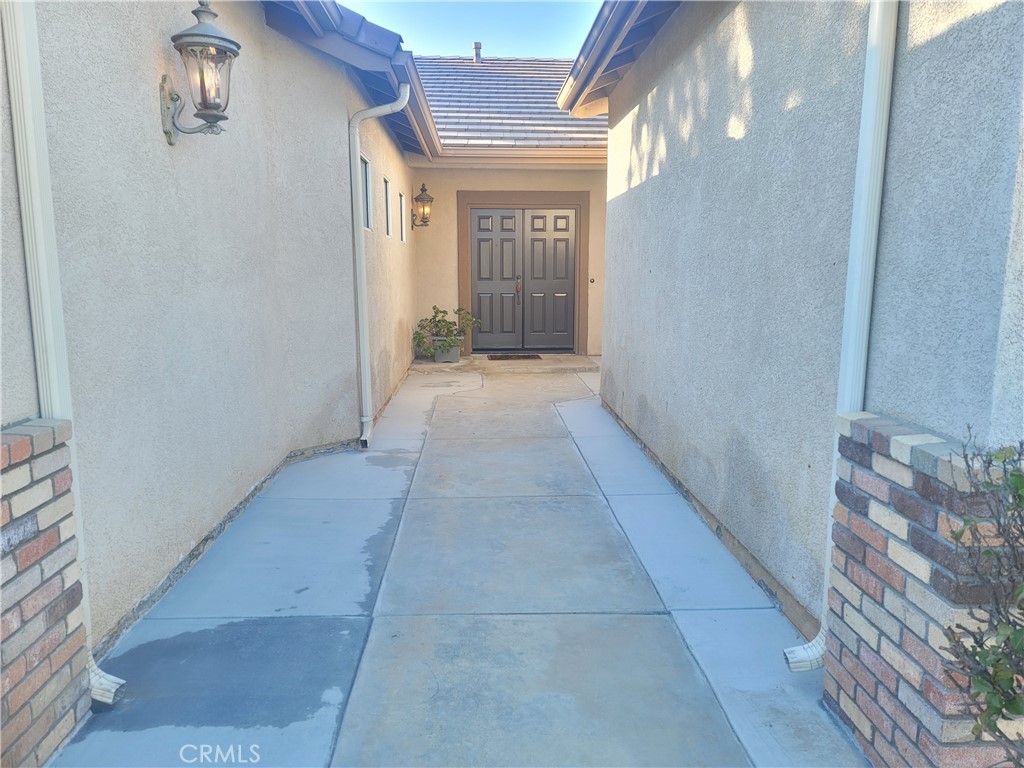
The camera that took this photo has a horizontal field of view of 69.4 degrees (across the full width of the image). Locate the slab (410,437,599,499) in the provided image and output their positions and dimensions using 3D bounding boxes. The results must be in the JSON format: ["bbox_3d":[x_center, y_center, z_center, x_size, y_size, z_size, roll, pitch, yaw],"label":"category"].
[{"bbox_3d":[-0.068,0.614,5.379,1.230,0.080,1.550,0,9,-3],"label":"slab"}]

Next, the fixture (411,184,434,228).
[{"bbox_3d":[-1.232,-2.444,10.228,0.310,0.630,0.270,0,9,-3],"label":"fixture"}]

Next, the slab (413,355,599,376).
[{"bbox_3d":[-0.129,-0.276,10.261,2.520,0.120,1.170,0,9,-3],"label":"slab"}]

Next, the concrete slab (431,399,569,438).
[{"bbox_3d":[-0.144,0.344,7.015,1.230,0.080,1.770,0,9,-3],"label":"concrete slab"}]

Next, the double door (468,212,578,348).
[{"bbox_3d":[0.165,-1.484,10.740,1.520,2.060,0.080,0,9,-3],"label":"double door"}]

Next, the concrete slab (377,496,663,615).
[{"bbox_3d":[0.003,0.867,3.846,1.230,0.080,1.560,0,9,-3],"label":"concrete slab"}]

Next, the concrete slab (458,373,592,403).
[{"bbox_3d":[0.107,0.063,8.730,1.550,0.080,1.980,0,9,-3],"label":"concrete slab"}]

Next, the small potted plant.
[{"bbox_3d":[-0.908,-0.721,10.188,0.920,0.775,0.600,0,9,-3],"label":"small potted plant"}]

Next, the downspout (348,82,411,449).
[{"bbox_3d":[-0.965,-0.859,5.597,0.430,2.710,0.200,0,9,-3],"label":"downspout"}]

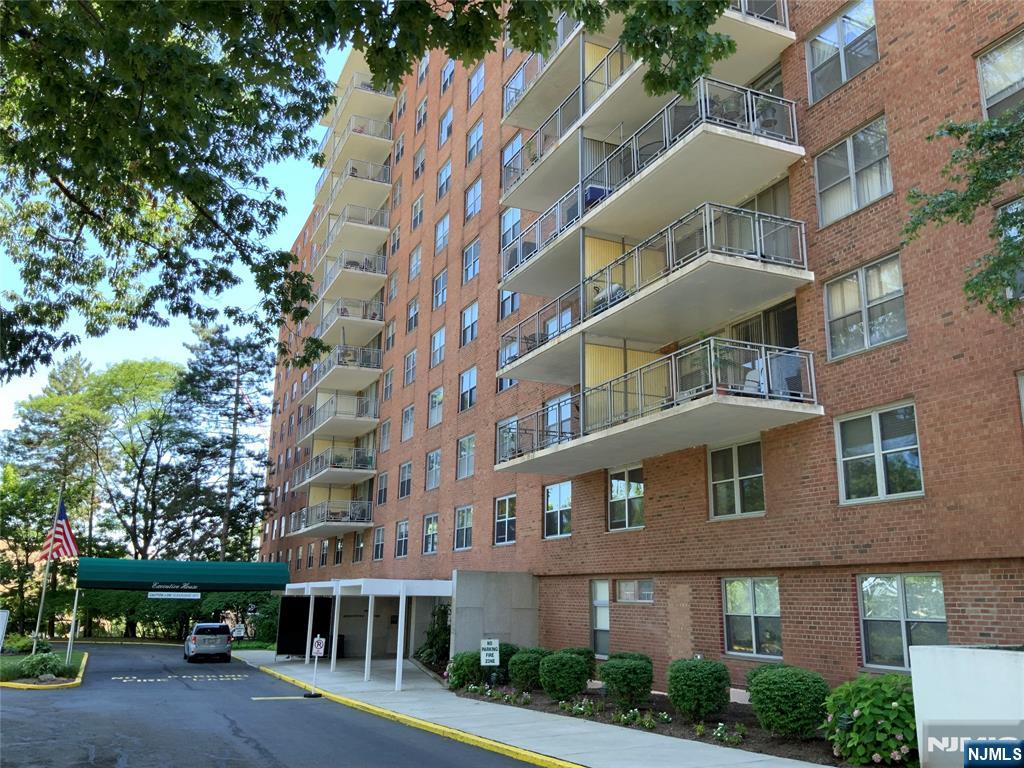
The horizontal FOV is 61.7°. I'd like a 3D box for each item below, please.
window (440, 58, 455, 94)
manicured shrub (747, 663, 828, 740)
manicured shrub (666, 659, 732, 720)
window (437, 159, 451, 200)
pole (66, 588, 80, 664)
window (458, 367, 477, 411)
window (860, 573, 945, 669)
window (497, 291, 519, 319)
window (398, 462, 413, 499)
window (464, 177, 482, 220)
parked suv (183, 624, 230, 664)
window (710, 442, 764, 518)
[{"bbox_3d":[-2.964,-14.402,40.342,0.150,1.560,1.660,7,-15,-24],"label":"window"},{"bbox_3d":[3.997,4.609,12.536,1.100,0.960,1.120,7,-15,-24],"label":"manicured shrub"},{"bbox_3d":[3.058,5.009,14.069,1.000,0.962,1.000,1,-14,0],"label":"manicured shrub"},{"bbox_3d":[-3.014,-9.200,38.703,0.130,1.502,1.657,7,-15,-23],"label":"window"},{"bbox_3d":[-16.051,8.883,31.423,0.120,2.720,0.120,7,-15,-24],"label":"pole"},{"bbox_3d":[-1.662,0.240,33.276,0.150,1.560,1.660,7,-15,-24],"label":"window"},{"bbox_3d":[6.377,3.880,14.052,0.130,1.496,1.777,7,-15,-23],"label":"window"},{"bbox_3d":[-0.062,-3.114,30.701,0.150,1.560,1.660,7,-15,-24],"label":"window"},{"bbox_3d":[-4.939,4.469,39.998,0.150,1.570,1.700,7,-15,-23],"label":"window"},{"bbox_3d":[-1.544,-7.461,34.759,0.140,1.510,1.710,7,-15,-24],"label":"window"},{"bbox_3d":[-14.588,12.283,41.063,1.820,1.690,4.620,7,-15,-23],"label":"parked suv"},{"bbox_3d":[4.680,2.040,17.965,0.140,1.510,1.710,7,-15,-24],"label":"window"}]

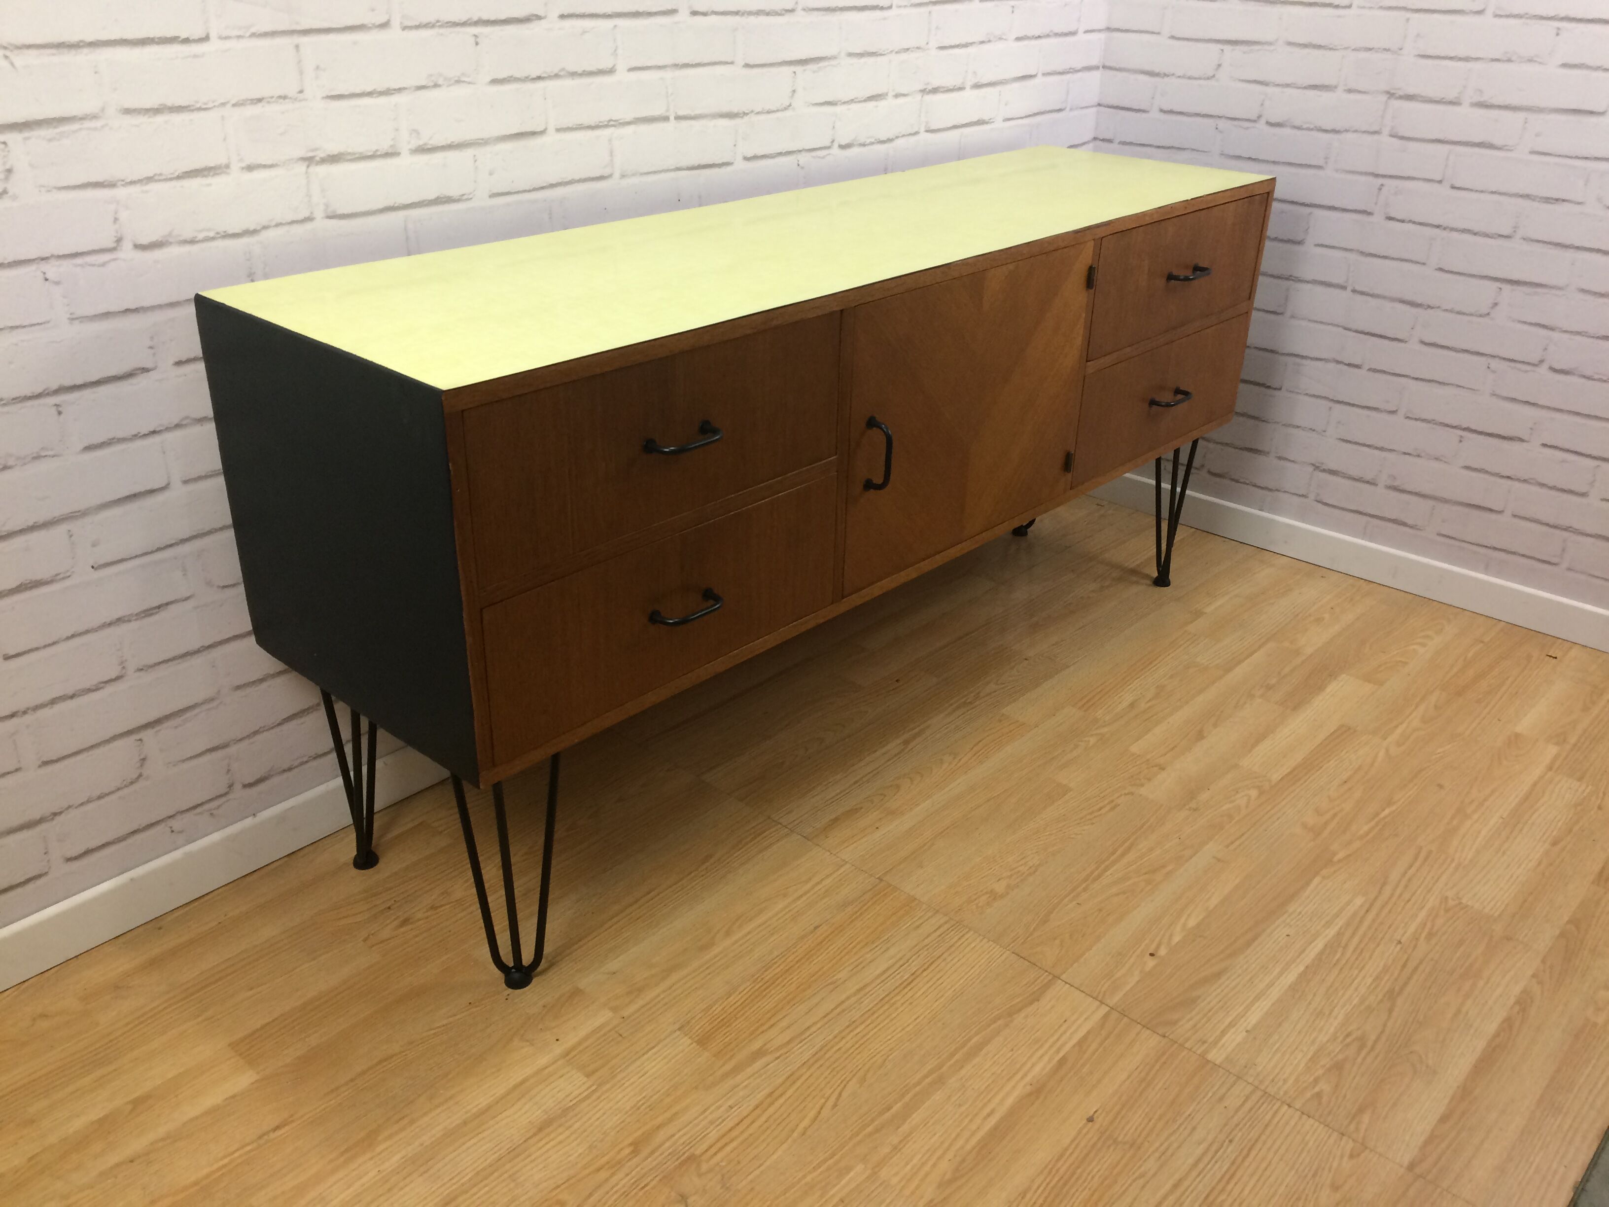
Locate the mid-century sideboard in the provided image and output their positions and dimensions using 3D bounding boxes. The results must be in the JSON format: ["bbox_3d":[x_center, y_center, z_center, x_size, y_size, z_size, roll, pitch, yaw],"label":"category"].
[{"bbox_3d":[0.060,-0.171,1.885,0.436,0.705,1.530,24,34,36],"label":"mid-century sideboard"}]

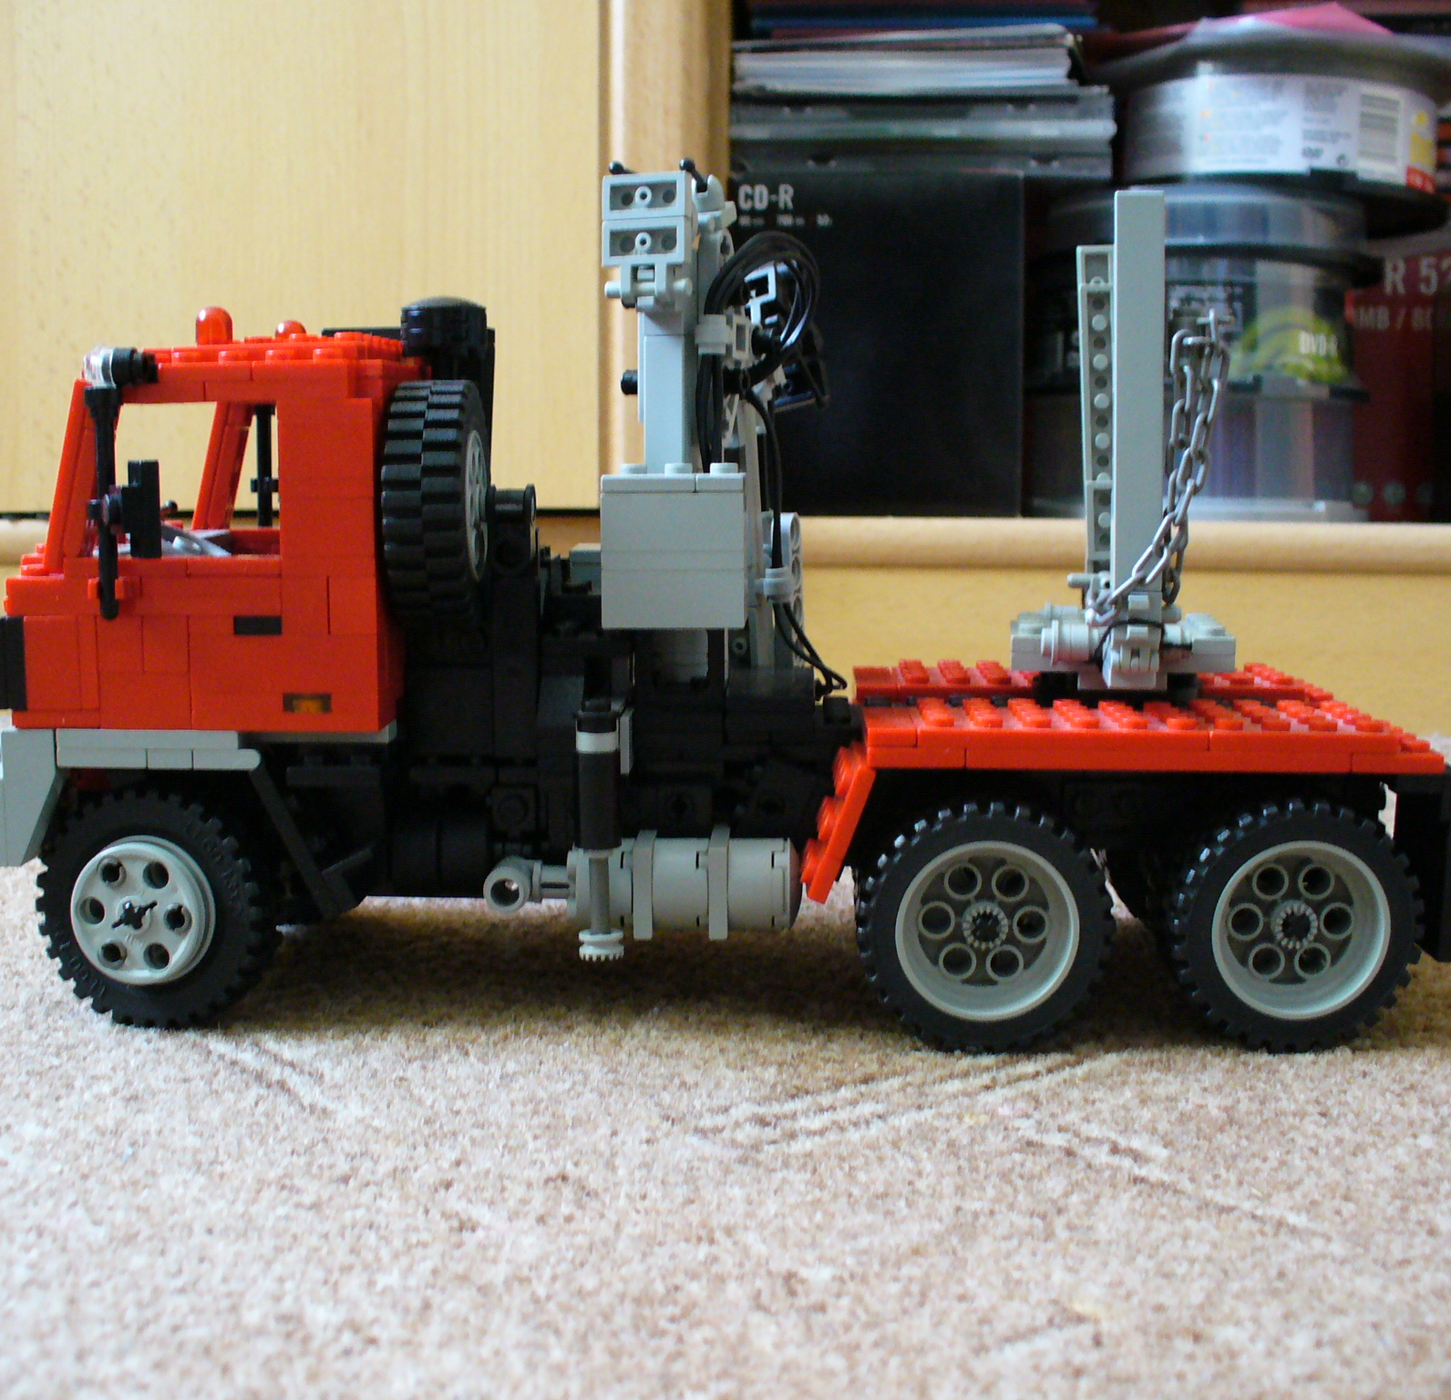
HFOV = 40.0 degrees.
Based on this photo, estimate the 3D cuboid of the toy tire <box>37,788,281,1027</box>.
[{"bbox_3d":[-0.100,0.036,0.353,0.042,0.042,0.015,2,7,11],"label":"toy tire"}]

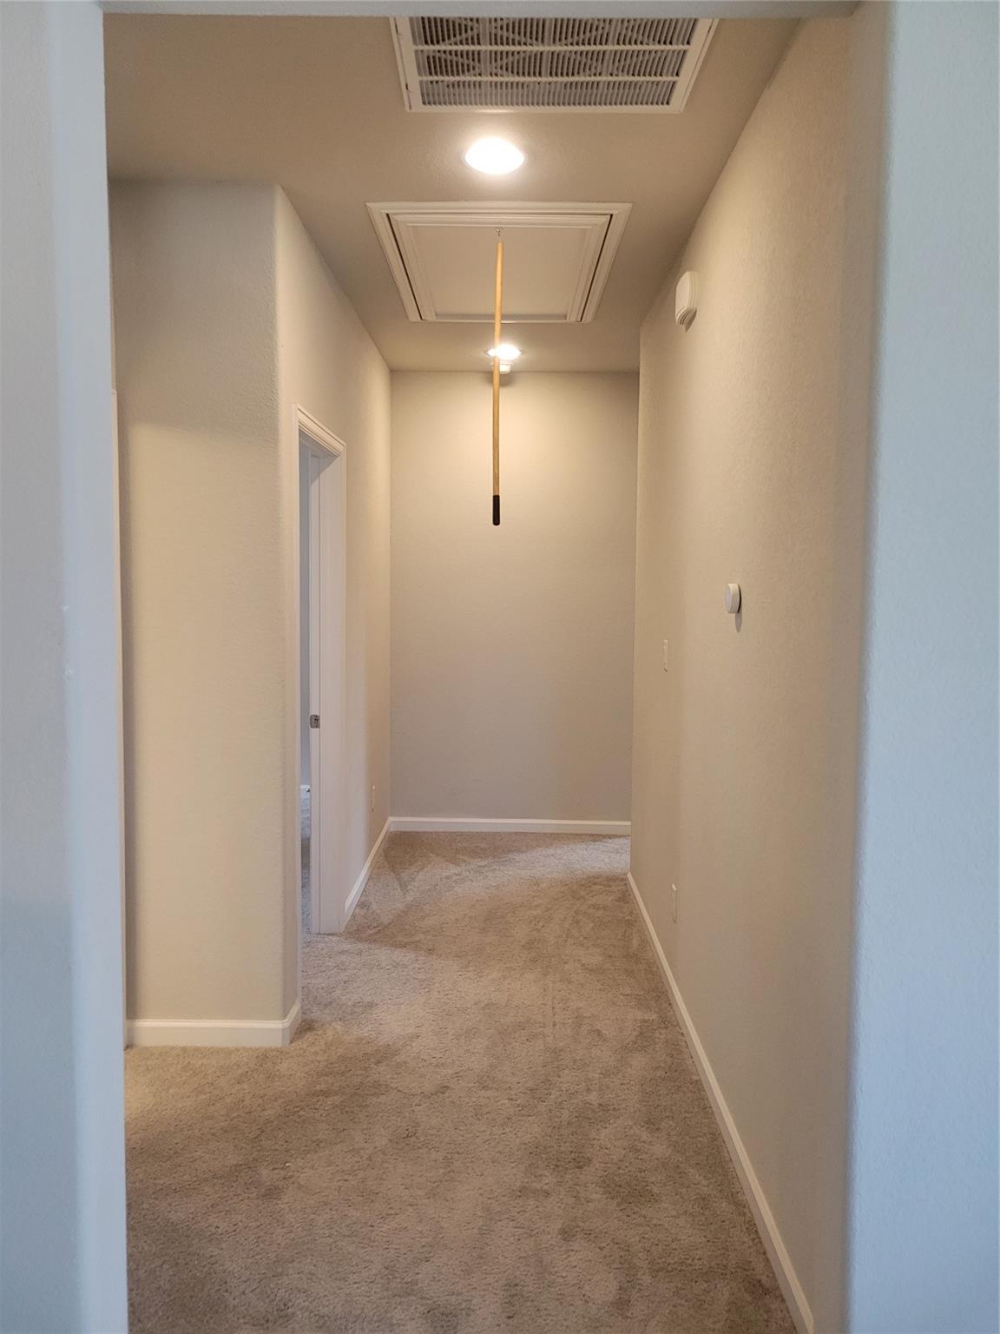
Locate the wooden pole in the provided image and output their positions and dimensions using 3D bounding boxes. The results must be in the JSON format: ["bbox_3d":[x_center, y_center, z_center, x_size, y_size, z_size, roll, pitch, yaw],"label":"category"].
[{"bbox_3d":[-0.006,-1.001,3.536,0.026,1.000,0.026,1,5,0],"label":"wooden pole"}]

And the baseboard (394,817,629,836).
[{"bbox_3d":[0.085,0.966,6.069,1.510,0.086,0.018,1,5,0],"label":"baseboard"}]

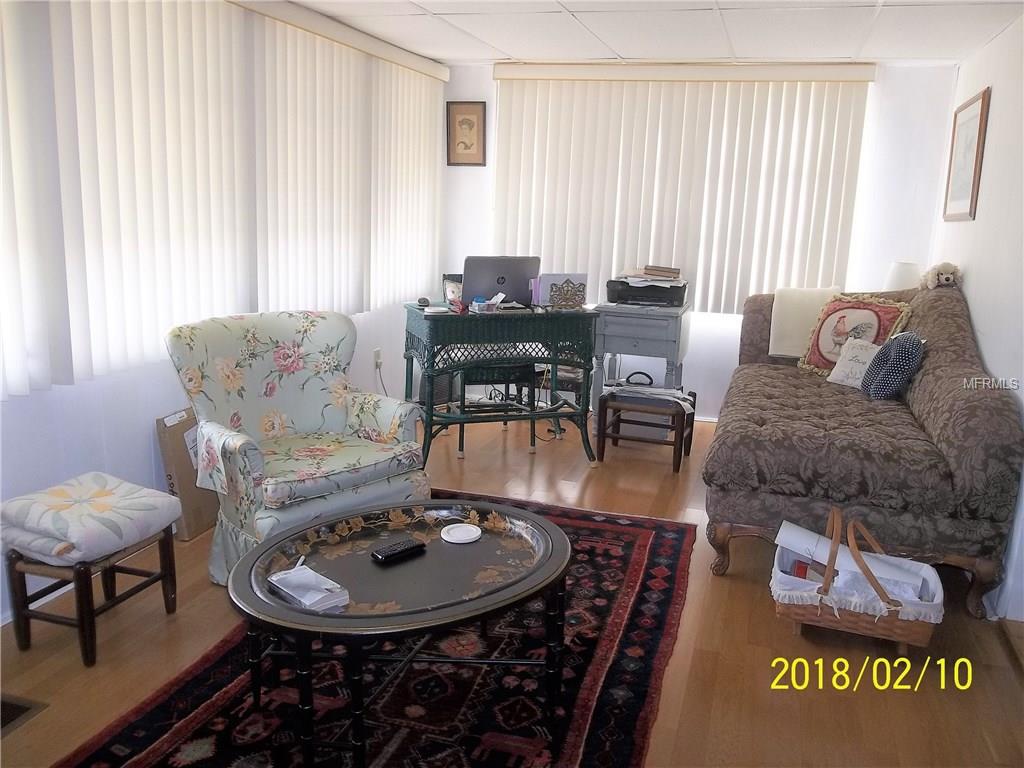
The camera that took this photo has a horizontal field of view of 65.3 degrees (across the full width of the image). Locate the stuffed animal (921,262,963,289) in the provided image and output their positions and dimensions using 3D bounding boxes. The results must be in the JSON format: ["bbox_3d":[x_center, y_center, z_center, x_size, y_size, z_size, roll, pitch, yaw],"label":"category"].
[{"bbox_3d":[2.019,-0.510,3.755,0.180,0.130,0.190,5,13,13],"label":"stuffed animal"}]

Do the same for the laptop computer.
[{"bbox_3d":[-0.062,-0.489,3.838,0.380,0.250,0.280,-1,13,-12],"label":"laptop computer"}]

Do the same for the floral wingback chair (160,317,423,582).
[{"bbox_3d":[-0.719,0.211,2.735,0.760,0.830,0.710,-8,17,-39],"label":"floral wingback chair"}]

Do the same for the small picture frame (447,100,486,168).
[{"bbox_3d":[-0.277,-1.501,4.798,0.254,0.372,0.022,7,14,17],"label":"small picture frame"}]

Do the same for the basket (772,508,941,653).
[{"bbox_3d":[1.083,0.594,2.483,0.470,0.340,0.350,7,14,18],"label":"basket"}]

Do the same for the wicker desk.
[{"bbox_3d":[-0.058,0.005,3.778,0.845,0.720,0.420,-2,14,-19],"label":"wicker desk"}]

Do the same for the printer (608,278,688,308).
[{"bbox_3d":[0.780,-0.551,4.634,0.430,0.150,0.340,4,13,8],"label":"printer"}]

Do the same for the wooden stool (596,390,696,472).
[{"bbox_3d":[0.651,0.208,3.919,0.395,0.328,0.305,7,14,17],"label":"wooden stool"}]

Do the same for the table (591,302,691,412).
[{"bbox_3d":[0.700,-0.083,4.383,0.450,0.685,0.440,6,14,14],"label":"table"}]

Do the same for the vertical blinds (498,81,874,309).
[{"bbox_3d":[0.882,-1.100,4.662,2.120,1.310,0.080,7,14,18],"label":"vertical blinds"}]

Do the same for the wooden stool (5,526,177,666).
[{"bbox_3d":[-1.135,0.544,2.197,0.250,0.300,0.330,7,14,17],"label":"wooden stool"}]

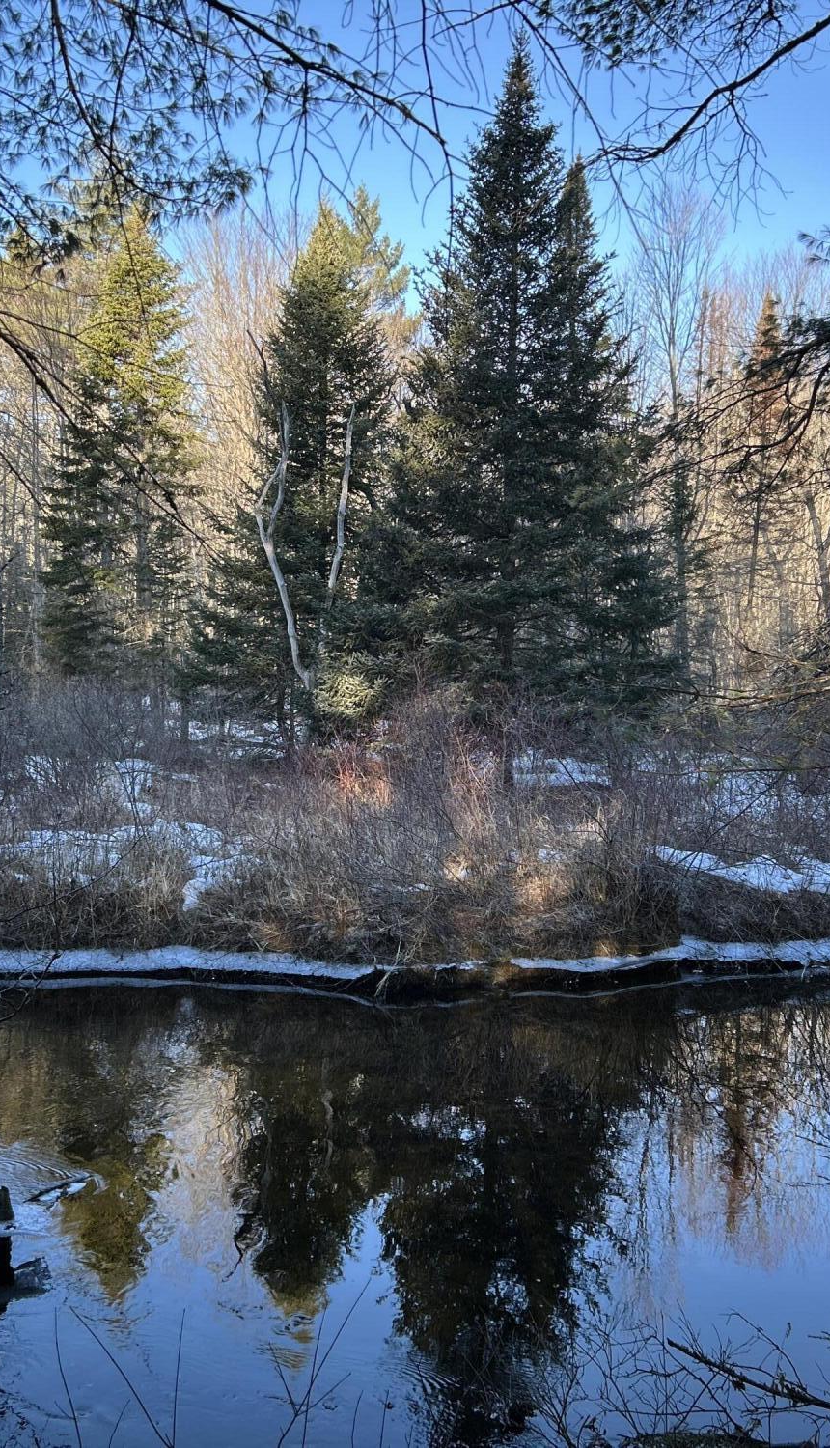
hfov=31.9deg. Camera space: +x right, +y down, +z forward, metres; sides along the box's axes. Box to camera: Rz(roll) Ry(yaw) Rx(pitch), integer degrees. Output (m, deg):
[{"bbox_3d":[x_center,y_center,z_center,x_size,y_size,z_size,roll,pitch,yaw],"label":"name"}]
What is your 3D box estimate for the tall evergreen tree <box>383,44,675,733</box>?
[{"bbox_3d":[1.780,-4.829,22.911,4.600,11.540,4.500,2,3,0],"label":"tall evergreen tree"}]

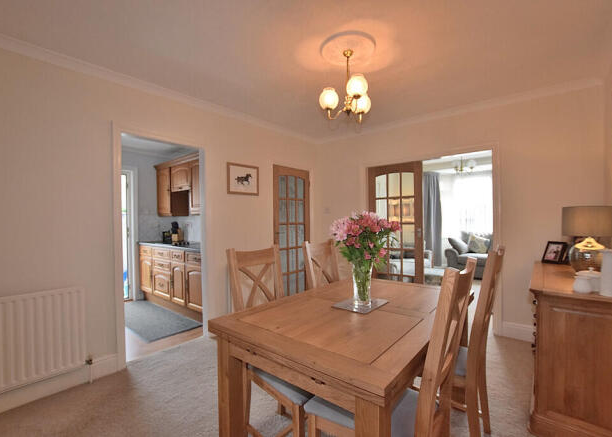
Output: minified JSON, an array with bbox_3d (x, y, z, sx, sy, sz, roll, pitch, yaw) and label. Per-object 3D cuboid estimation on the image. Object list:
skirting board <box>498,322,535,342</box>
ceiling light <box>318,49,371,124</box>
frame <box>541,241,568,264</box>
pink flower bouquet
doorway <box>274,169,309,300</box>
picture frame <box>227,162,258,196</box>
[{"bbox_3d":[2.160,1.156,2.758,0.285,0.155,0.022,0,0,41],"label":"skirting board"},{"bbox_3d":[0.328,-0.990,2.029,0.425,0.495,0.425,0,0,41],"label":"ceiling light"},{"bbox_3d":[2.170,0.307,2.385,0.025,0.195,0.138,23,-10,-24],"label":"frame"},{"bbox_3d":[0.343,0.235,1.570,0.390,0.530,0.360,-1,0,0],"label":"pink flower bouquet"},{"bbox_3d":[-0.194,0.264,3.995,0.070,1.987,0.774,0,0,41],"label":"doorway"},{"bbox_3d":[-0.751,-0.467,3.307,0.025,0.365,0.470,0,0,41],"label":"picture frame"}]

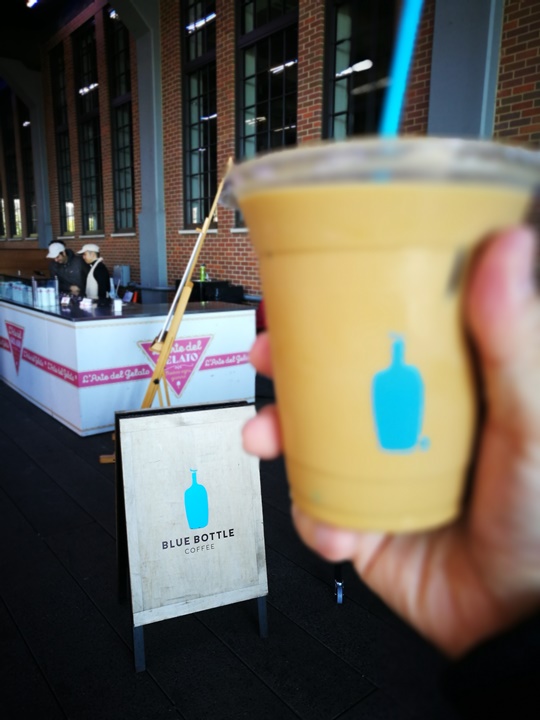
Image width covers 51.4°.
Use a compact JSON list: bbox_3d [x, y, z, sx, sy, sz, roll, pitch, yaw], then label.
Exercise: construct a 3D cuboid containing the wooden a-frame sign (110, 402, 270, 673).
[{"bbox_3d":[-0.324,0.643,2.284,0.530,0.918,0.455,-4,12,-22],"label":"wooden a-frame sign"}]

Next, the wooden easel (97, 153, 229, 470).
[{"bbox_3d":[-0.766,-0.370,4.185,0.990,2.180,0.540,0,11,-5],"label":"wooden easel"}]

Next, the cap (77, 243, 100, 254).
[{"bbox_3d":[-2.104,-1.284,6.500,0.265,0.118,0.180,-9,14,-24],"label":"cap"}]

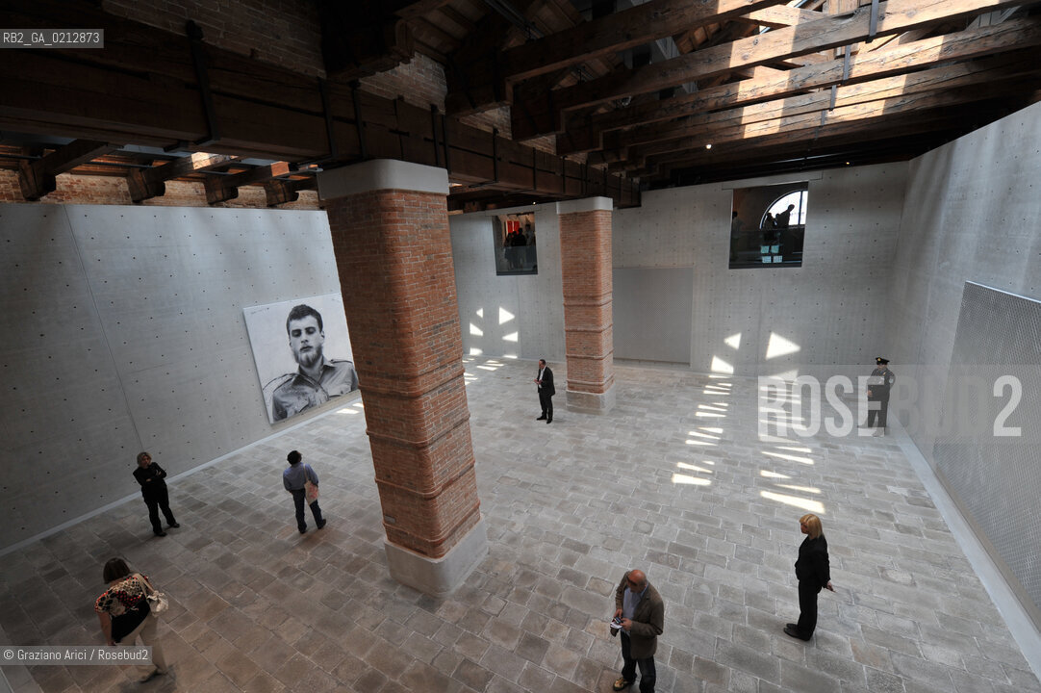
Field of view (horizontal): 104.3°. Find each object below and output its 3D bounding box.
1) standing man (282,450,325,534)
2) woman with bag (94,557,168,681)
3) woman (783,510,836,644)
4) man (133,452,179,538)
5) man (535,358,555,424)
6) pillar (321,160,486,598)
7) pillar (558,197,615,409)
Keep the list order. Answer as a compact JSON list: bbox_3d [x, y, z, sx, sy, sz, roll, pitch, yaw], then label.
[{"bbox_3d":[-4.021,2.675,7.548,0.520,1.641,0.400,-7,15,-10],"label":"standing man"},{"bbox_3d":[-4.745,3.387,5.000,0.480,1.650,0.560,6,17,35],"label":"woman with bag"},{"bbox_3d":[3.479,2.781,4.920,0.480,1.692,0.500,4,16,28],"label":"woman"},{"bbox_3d":[-7.002,2.814,7.792,0.400,1.670,0.520,-1,15,14],"label":"man"},{"bbox_3d":[0.677,1.247,11.430,0.500,1.810,0.520,-11,16,-24],"label":"man"},{"bbox_3d":[-1.506,0.681,5.879,1.210,5.970,1.220,4,17,30],"label":"pillar"},{"bbox_3d":[1.964,-1.053,11.658,1.240,5.960,1.240,4,17,30],"label":"pillar"}]

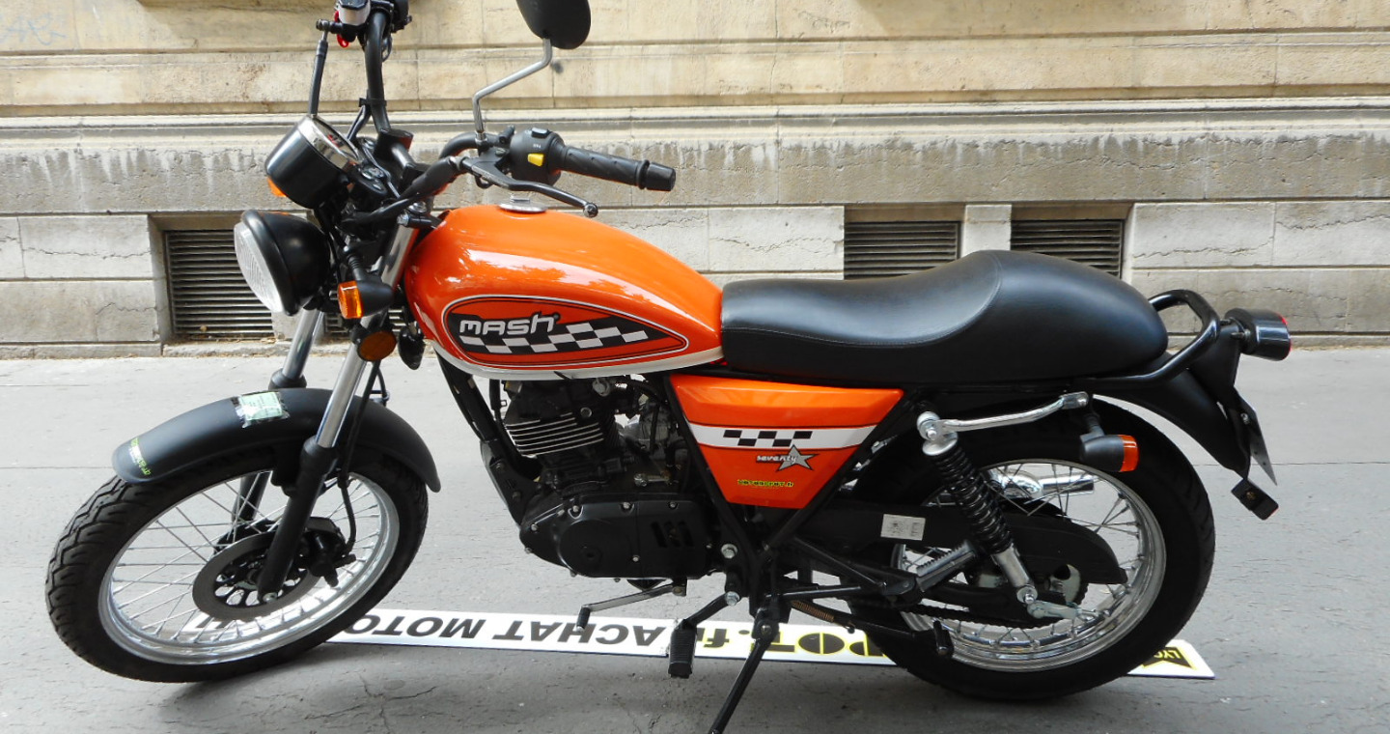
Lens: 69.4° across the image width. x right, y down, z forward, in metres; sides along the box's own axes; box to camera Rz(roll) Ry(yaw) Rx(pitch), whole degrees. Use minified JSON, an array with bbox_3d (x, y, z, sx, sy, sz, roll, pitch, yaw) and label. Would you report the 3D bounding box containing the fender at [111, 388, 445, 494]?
[{"bbox_3d":[-0.617,0.126,1.653,0.554,0.160,0.112,13,29,-48],"label":"fender"}]

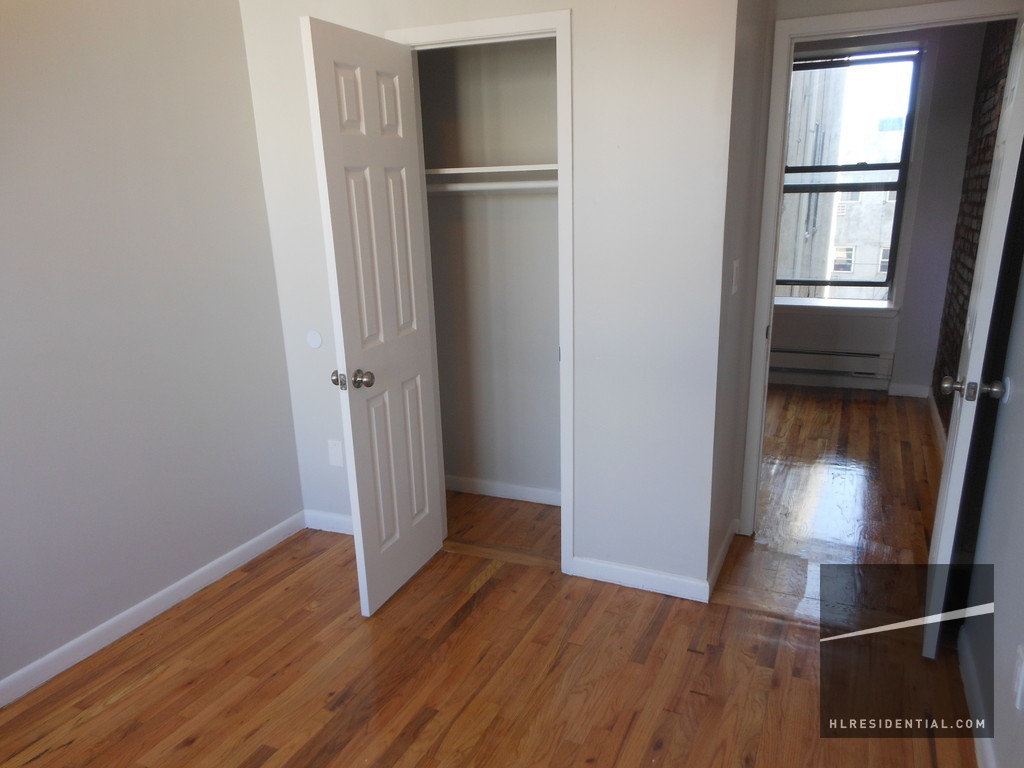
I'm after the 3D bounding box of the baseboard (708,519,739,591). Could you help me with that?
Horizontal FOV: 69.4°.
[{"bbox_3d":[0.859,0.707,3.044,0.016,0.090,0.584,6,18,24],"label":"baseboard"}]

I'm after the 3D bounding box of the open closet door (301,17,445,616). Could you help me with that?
[{"bbox_3d":[-0.463,-0.181,2.728,0.036,2.030,0.557,5,18,24],"label":"open closet door"}]

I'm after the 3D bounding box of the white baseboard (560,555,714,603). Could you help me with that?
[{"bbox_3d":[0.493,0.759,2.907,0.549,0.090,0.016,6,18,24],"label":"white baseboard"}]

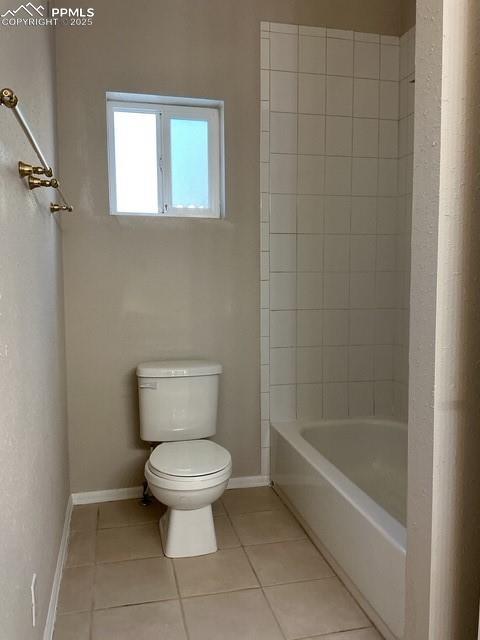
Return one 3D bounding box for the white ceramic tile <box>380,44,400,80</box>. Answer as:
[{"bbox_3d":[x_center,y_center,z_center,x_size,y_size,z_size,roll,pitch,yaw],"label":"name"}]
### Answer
[{"bbox_3d":[0.809,-1.384,2.889,0.117,0.186,0.010,-2,6,-14],"label":"white ceramic tile"}]

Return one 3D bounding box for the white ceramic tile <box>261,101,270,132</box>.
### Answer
[{"bbox_3d":[0.129,-1.045,2.760,0.049,0.150,0.010,-2,6,-13],"label":"white ceramic tile"}]

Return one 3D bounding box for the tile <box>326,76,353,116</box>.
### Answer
[{"bbox_3d":[0.532,-1.196,2.873,0.152,0.203,0.010,-1,5,-12],"label":"tile"}]

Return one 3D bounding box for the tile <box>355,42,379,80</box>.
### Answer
[{"bbox_3d":[0.673,-1.382,2.860,0.151,0.190,0.009,-1,5,-13],"label":"tile"}]

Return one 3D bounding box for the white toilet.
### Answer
[{"bbox_3d":[-0.233,0.593,2.421,0.430,0.720,0.730,-1,5,-13],"label":"white toilet"}]

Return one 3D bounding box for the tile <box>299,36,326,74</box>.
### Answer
[{"bbox_3d":[0.374,-1.373,2.780,0.152,0.188,0.010,-2,6,-13],"label":"tile"}]

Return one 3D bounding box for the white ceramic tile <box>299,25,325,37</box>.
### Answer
[{"bbox_3d":[0.370,-1.479,2.753,0.150,0.044,0.010,-2,6,-13],"label":"white ceramic tile"}]

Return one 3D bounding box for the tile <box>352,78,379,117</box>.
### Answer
[{"bbox_3d":[0.668,-1.177,2.853,0.150,0.201,0.010,-2,6,-13],"label":"tile"}]

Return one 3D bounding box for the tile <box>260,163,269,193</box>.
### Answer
[{"bbox_3d":[0.129,-0.742,2.790,0.050,0.152,0.010,-2,6,-13],"label":"tile"}]

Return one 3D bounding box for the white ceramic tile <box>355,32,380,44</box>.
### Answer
[{"bbox_3d":[0.672,-1.499,2.849,0.151,0.050,0.009,-1,5,-13],"label":"white ceramic tile"}]

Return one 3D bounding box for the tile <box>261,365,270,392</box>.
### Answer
[{"bbox_3d":[0.138,0.319,2.927,0.055,0.152,0.010,-1,5,-12],"label":"tile"}]

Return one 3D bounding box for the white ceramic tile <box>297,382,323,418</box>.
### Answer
[{"bbox_3d":[0.379,0.450,2.938,0.150,0.201,0.010,-2,6,-13],"label":"white ceramic tile"}]

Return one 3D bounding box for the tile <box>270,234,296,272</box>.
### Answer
[{"bbox_3d":[0.233,-0.358,2.886,0.152,0.203,0.010,-1,5,-12],"label":"tile"}]

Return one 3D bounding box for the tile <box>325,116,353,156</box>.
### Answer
[{"bbox_3d":[0.529,-0.977,2.863,0.151,0.203,0.010,-2,6,-13],"label":"tile"}]

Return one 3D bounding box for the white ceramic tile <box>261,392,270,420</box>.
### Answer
[{"bbox_3d":[0.137,0.470,2.905,0.046,0.150,0.010,-2,6,-14],"label":"white ceramic tile"}]

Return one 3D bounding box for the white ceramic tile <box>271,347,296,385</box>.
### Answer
[{"bbox_3d":[0.234,0.257,2.908,0.152,0.203,0.010,-2,6,-14],"label":"white ceramic tile"}]

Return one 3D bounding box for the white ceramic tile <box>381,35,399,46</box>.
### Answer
[{"bbox_3d":[0.806,-1.498,2.875,0.117,0.046,0.010,-2,6,-13],"label":"white ceramic tile"}]

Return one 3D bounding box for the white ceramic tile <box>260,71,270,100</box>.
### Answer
[{"bbox_3d":[0.128,-1.197,2.745,0.049,0.150,0.010,-2,6,-13],"label":"white ceramic tile"}]

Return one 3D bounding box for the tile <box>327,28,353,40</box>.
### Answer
[{"bbox_3d":[0.522,-1.493,2.803,0.152,0.049,0.010,-2,6,-13],"label":"tile"}]

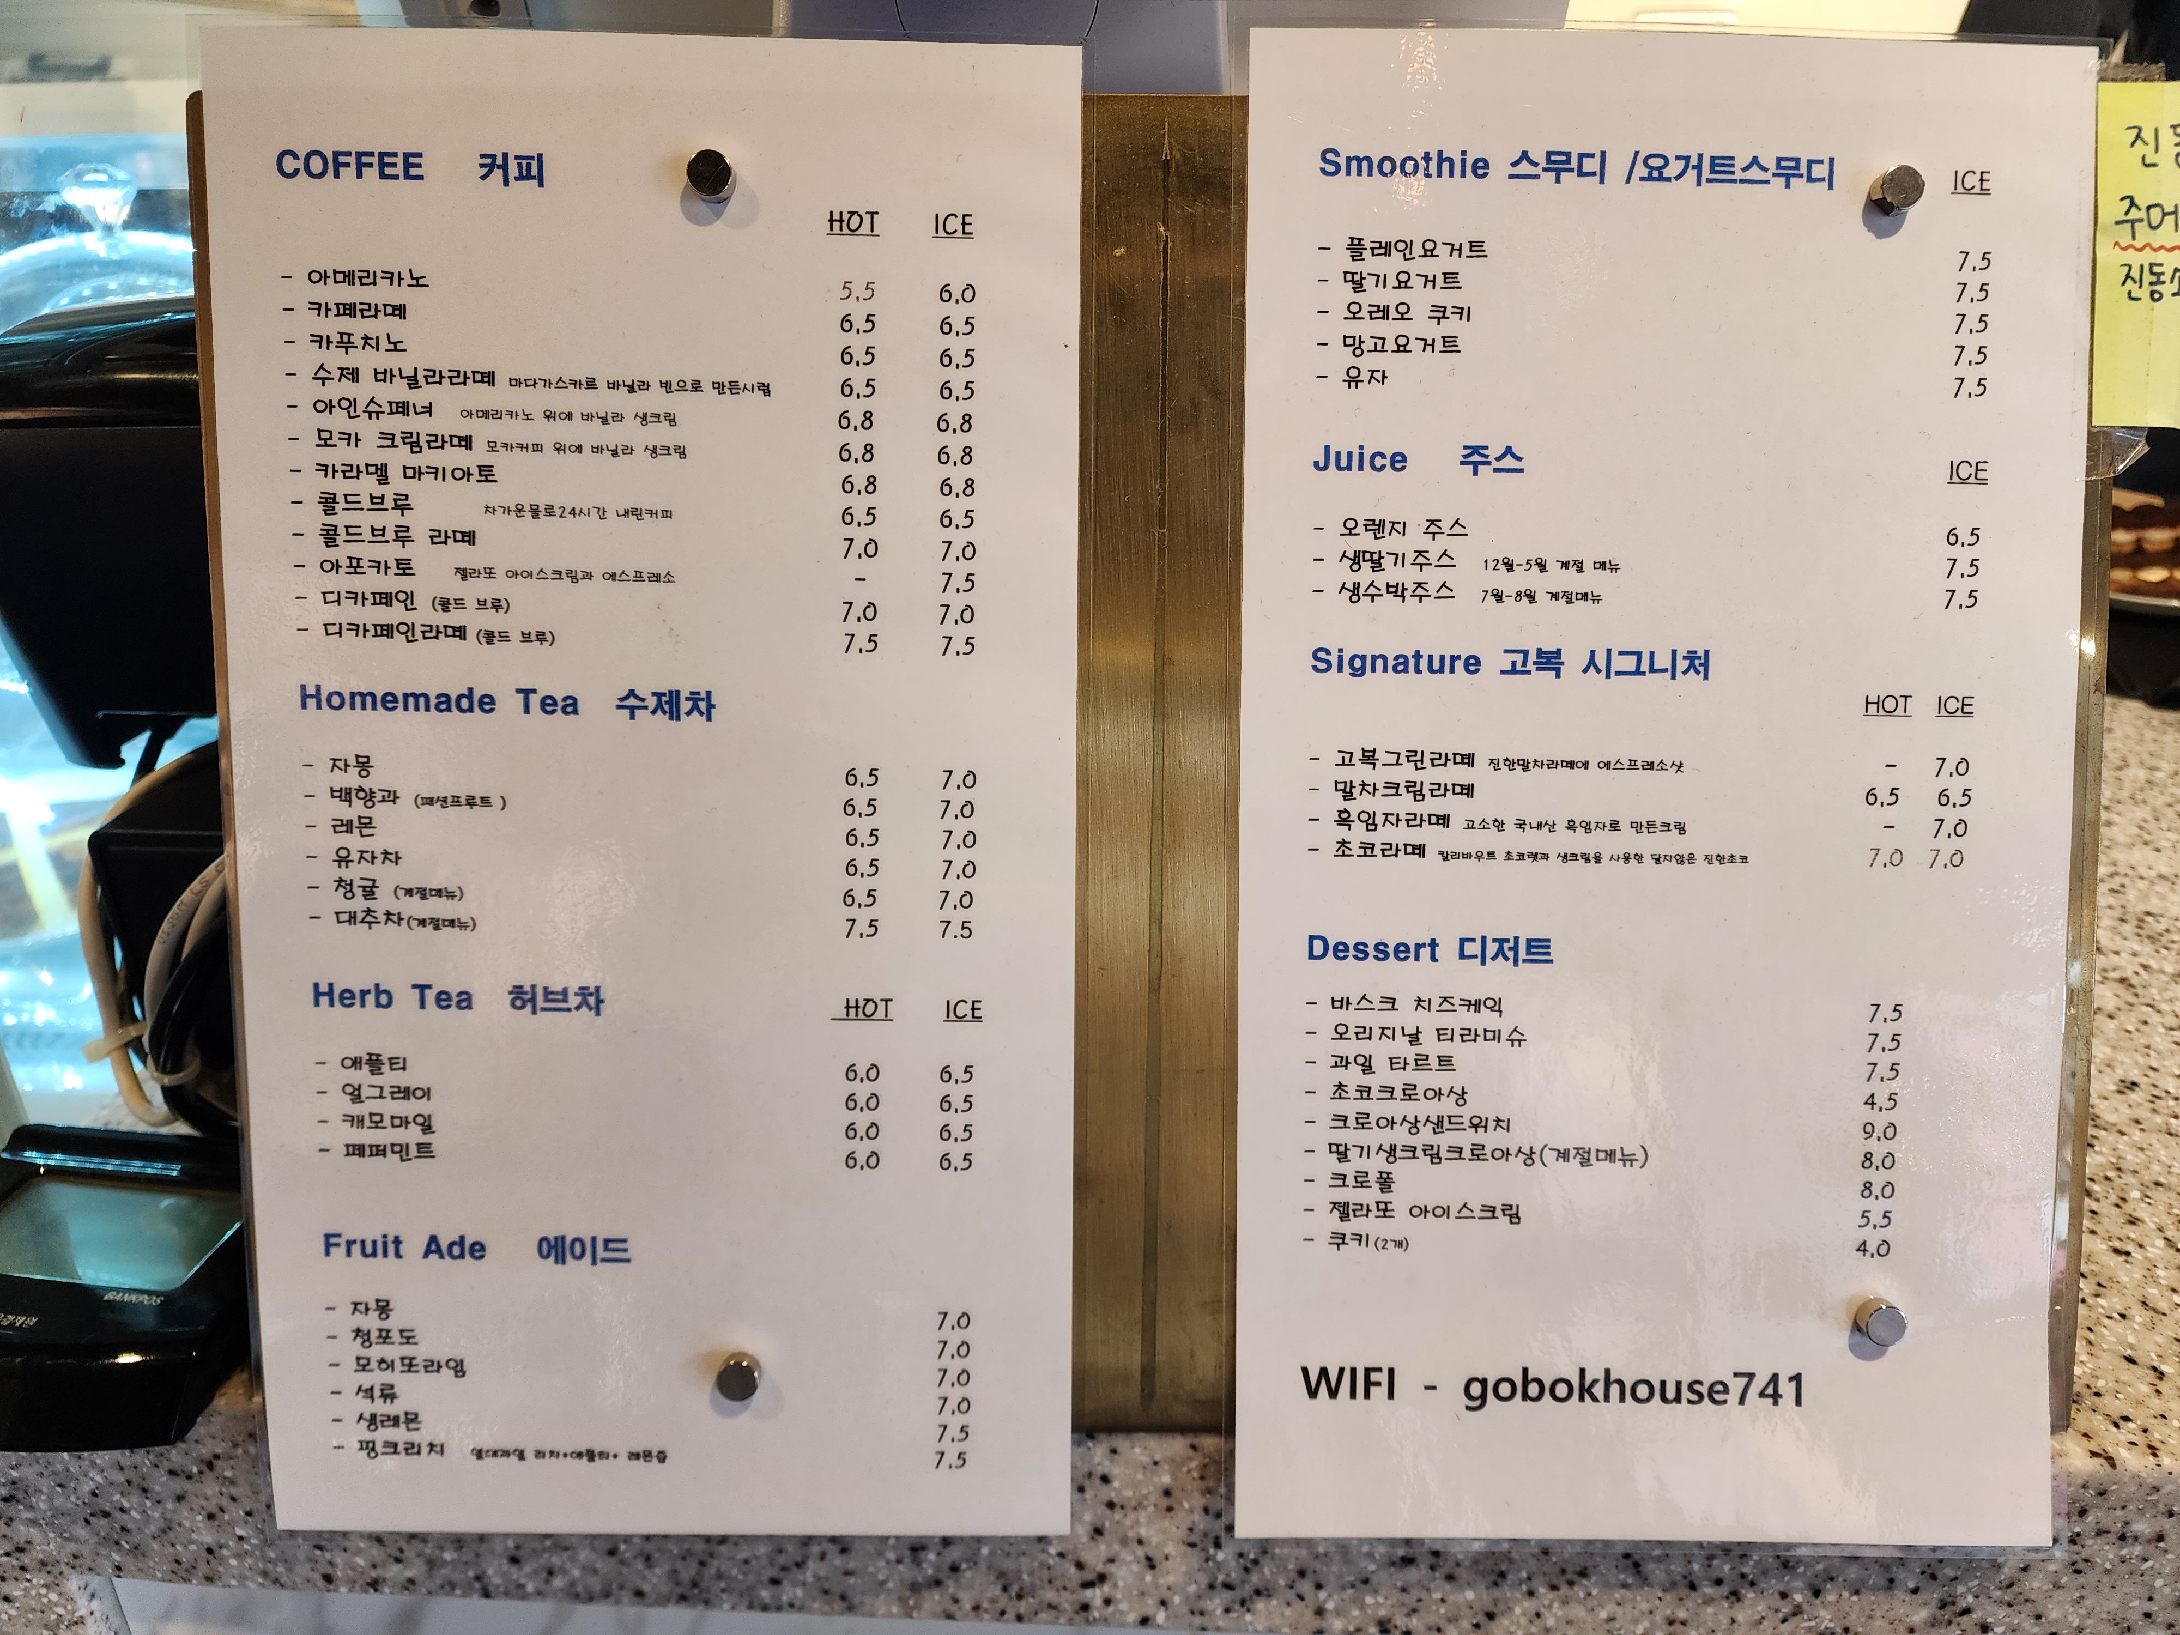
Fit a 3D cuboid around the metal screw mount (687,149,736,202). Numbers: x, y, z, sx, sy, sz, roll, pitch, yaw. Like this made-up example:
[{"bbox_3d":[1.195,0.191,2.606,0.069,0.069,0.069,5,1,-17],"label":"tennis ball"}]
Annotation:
[{"bbox_3d":[-0.085,-0.144,0.326,0.010,0.010,0.005,1,6,-1],"label":"metal screw mount"}]

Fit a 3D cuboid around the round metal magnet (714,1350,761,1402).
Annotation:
[{"bbox_3d":[-0.086,0.138,0.357,0.010,0.010,0.005,1,6,-1],"label":"round metal magnet"}]

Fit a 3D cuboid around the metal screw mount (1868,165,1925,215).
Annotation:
[{"bbox_3d":[0.188,-0.146,0.337,0.010,0.010,0.005,1,2,-1],"label":"metal screw mount"}]

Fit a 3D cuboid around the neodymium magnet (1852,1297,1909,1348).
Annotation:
[{"bbox_3d":[0.189,0.120,0.345,0.010,0.010,0.005,1,2,-1],"label":"neodymium magnet"}]

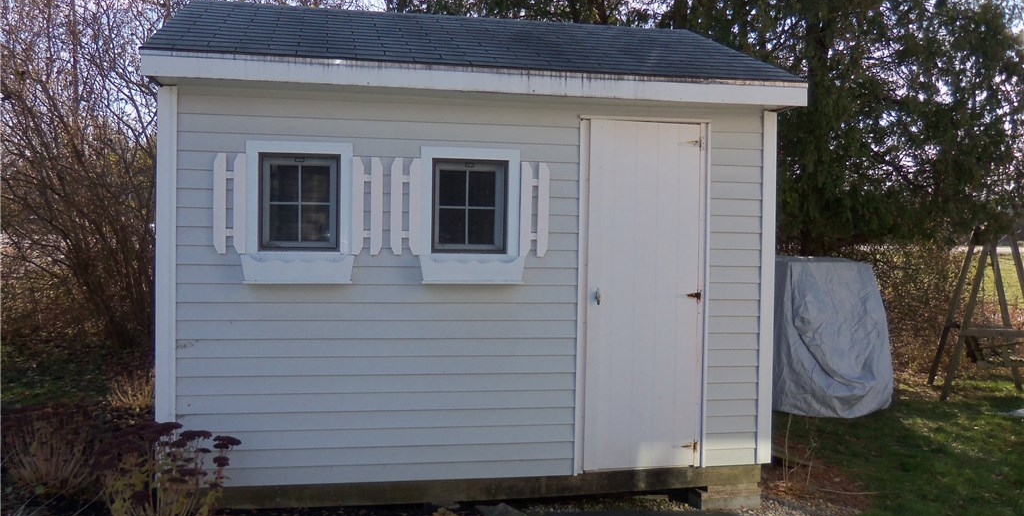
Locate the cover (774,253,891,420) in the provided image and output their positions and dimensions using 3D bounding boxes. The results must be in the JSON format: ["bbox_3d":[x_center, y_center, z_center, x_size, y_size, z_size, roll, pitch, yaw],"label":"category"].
[{"bbox_3d":[2.740,0.700,7.820,1.100,1.340,1.300,0,1,-10],"label":"cover"}]

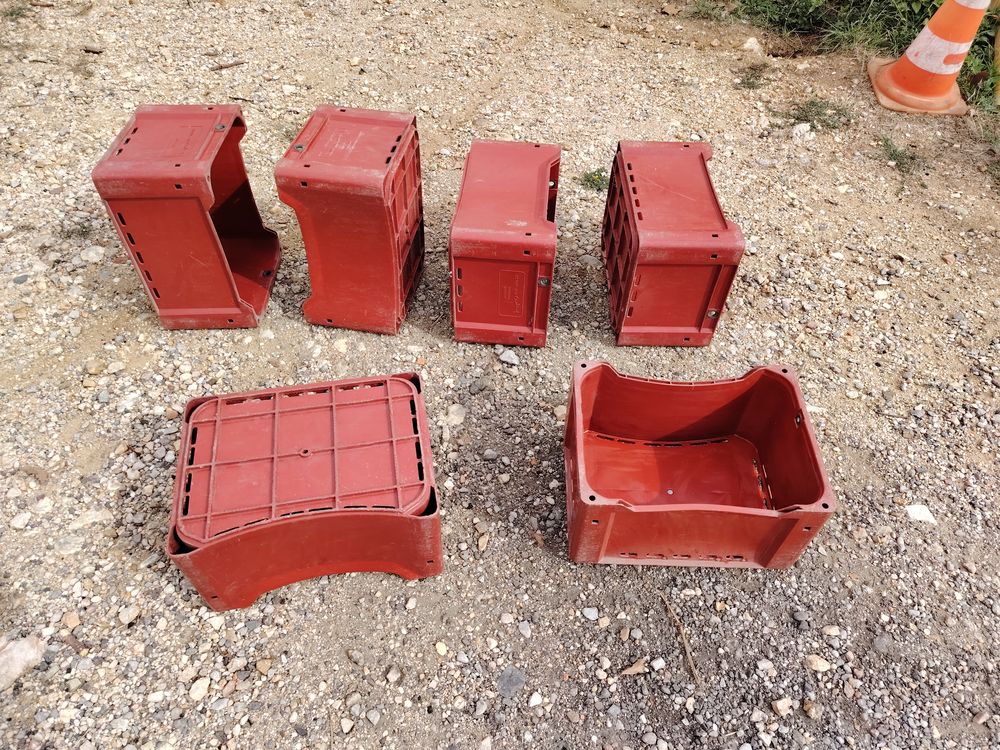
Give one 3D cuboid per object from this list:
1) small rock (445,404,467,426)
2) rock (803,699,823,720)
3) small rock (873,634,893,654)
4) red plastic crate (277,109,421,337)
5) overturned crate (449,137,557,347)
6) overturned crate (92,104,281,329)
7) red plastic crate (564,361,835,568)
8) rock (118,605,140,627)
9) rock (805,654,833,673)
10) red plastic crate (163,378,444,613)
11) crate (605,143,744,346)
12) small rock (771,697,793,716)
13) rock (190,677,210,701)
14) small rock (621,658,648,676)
[{"bbox_3d":[-0.129,0.114,1.980,0.060,0.033,0.071,-3,49,-4],"label":"small rock"},{"bbox_3d":[0.656,0.703,1.456,0.035,0.022,0.036,4,48,2],"label":"rock"},{"bbox_3d":[0.864,0.609,1.569,0.046,0.024,0.043,-26,54,-22],"label":"small rock"},{"bbox_3d":[-0.426,-0.466,2.116,0.285,0.540,0.400,7,46,4],"label":"red plastic crate"},{"bbox_3d":[0.027,-0.428,2.226,0.289,0.405,0.550,4,49,2],"label":"overturned crate"},{"bbox_3d":[-0.915,-0.476,2.126,0.289,0.550,0.405,-1,47,-1],"label":"overturned crate"},{"bbox_3d":[0.447,0.219,1.702,0.540,0.285,0.400,2,50,0],"label":"red plastic crate"},{"bbox_3d":[-0.831,0.536,1.558,0.042,0.021,0.034,-24,53,-22],"label":"rock"},{"bbox_3d":[0.697,0.633,1.522,0.054,0.018,0.029,15,50,12],"label":"rock"},{"bbox_3d":[-0.429,0.267,1.632,0.540,0.285,0.400,-7,50,-8],"label":"red plastic crate"},{"bbox_3d":[0.521,-0.427,2.217,0.289,0.405,0.550,1,48,-1],"label":"crate"},{"bbox_3d":[0.594,0.698,1.458,0.040,0.022,0.035,4,48,2],"label":"small rock"},{"bbox_3d":[-0.630,0.659,1.457,0.029,0.018,0.040,21,51,16],"label":"rock"},{"bbox_3d":[0.293,0.643,1.526,0.063,0.018,0.026,-18,51,-17],"label":"small rock"}]

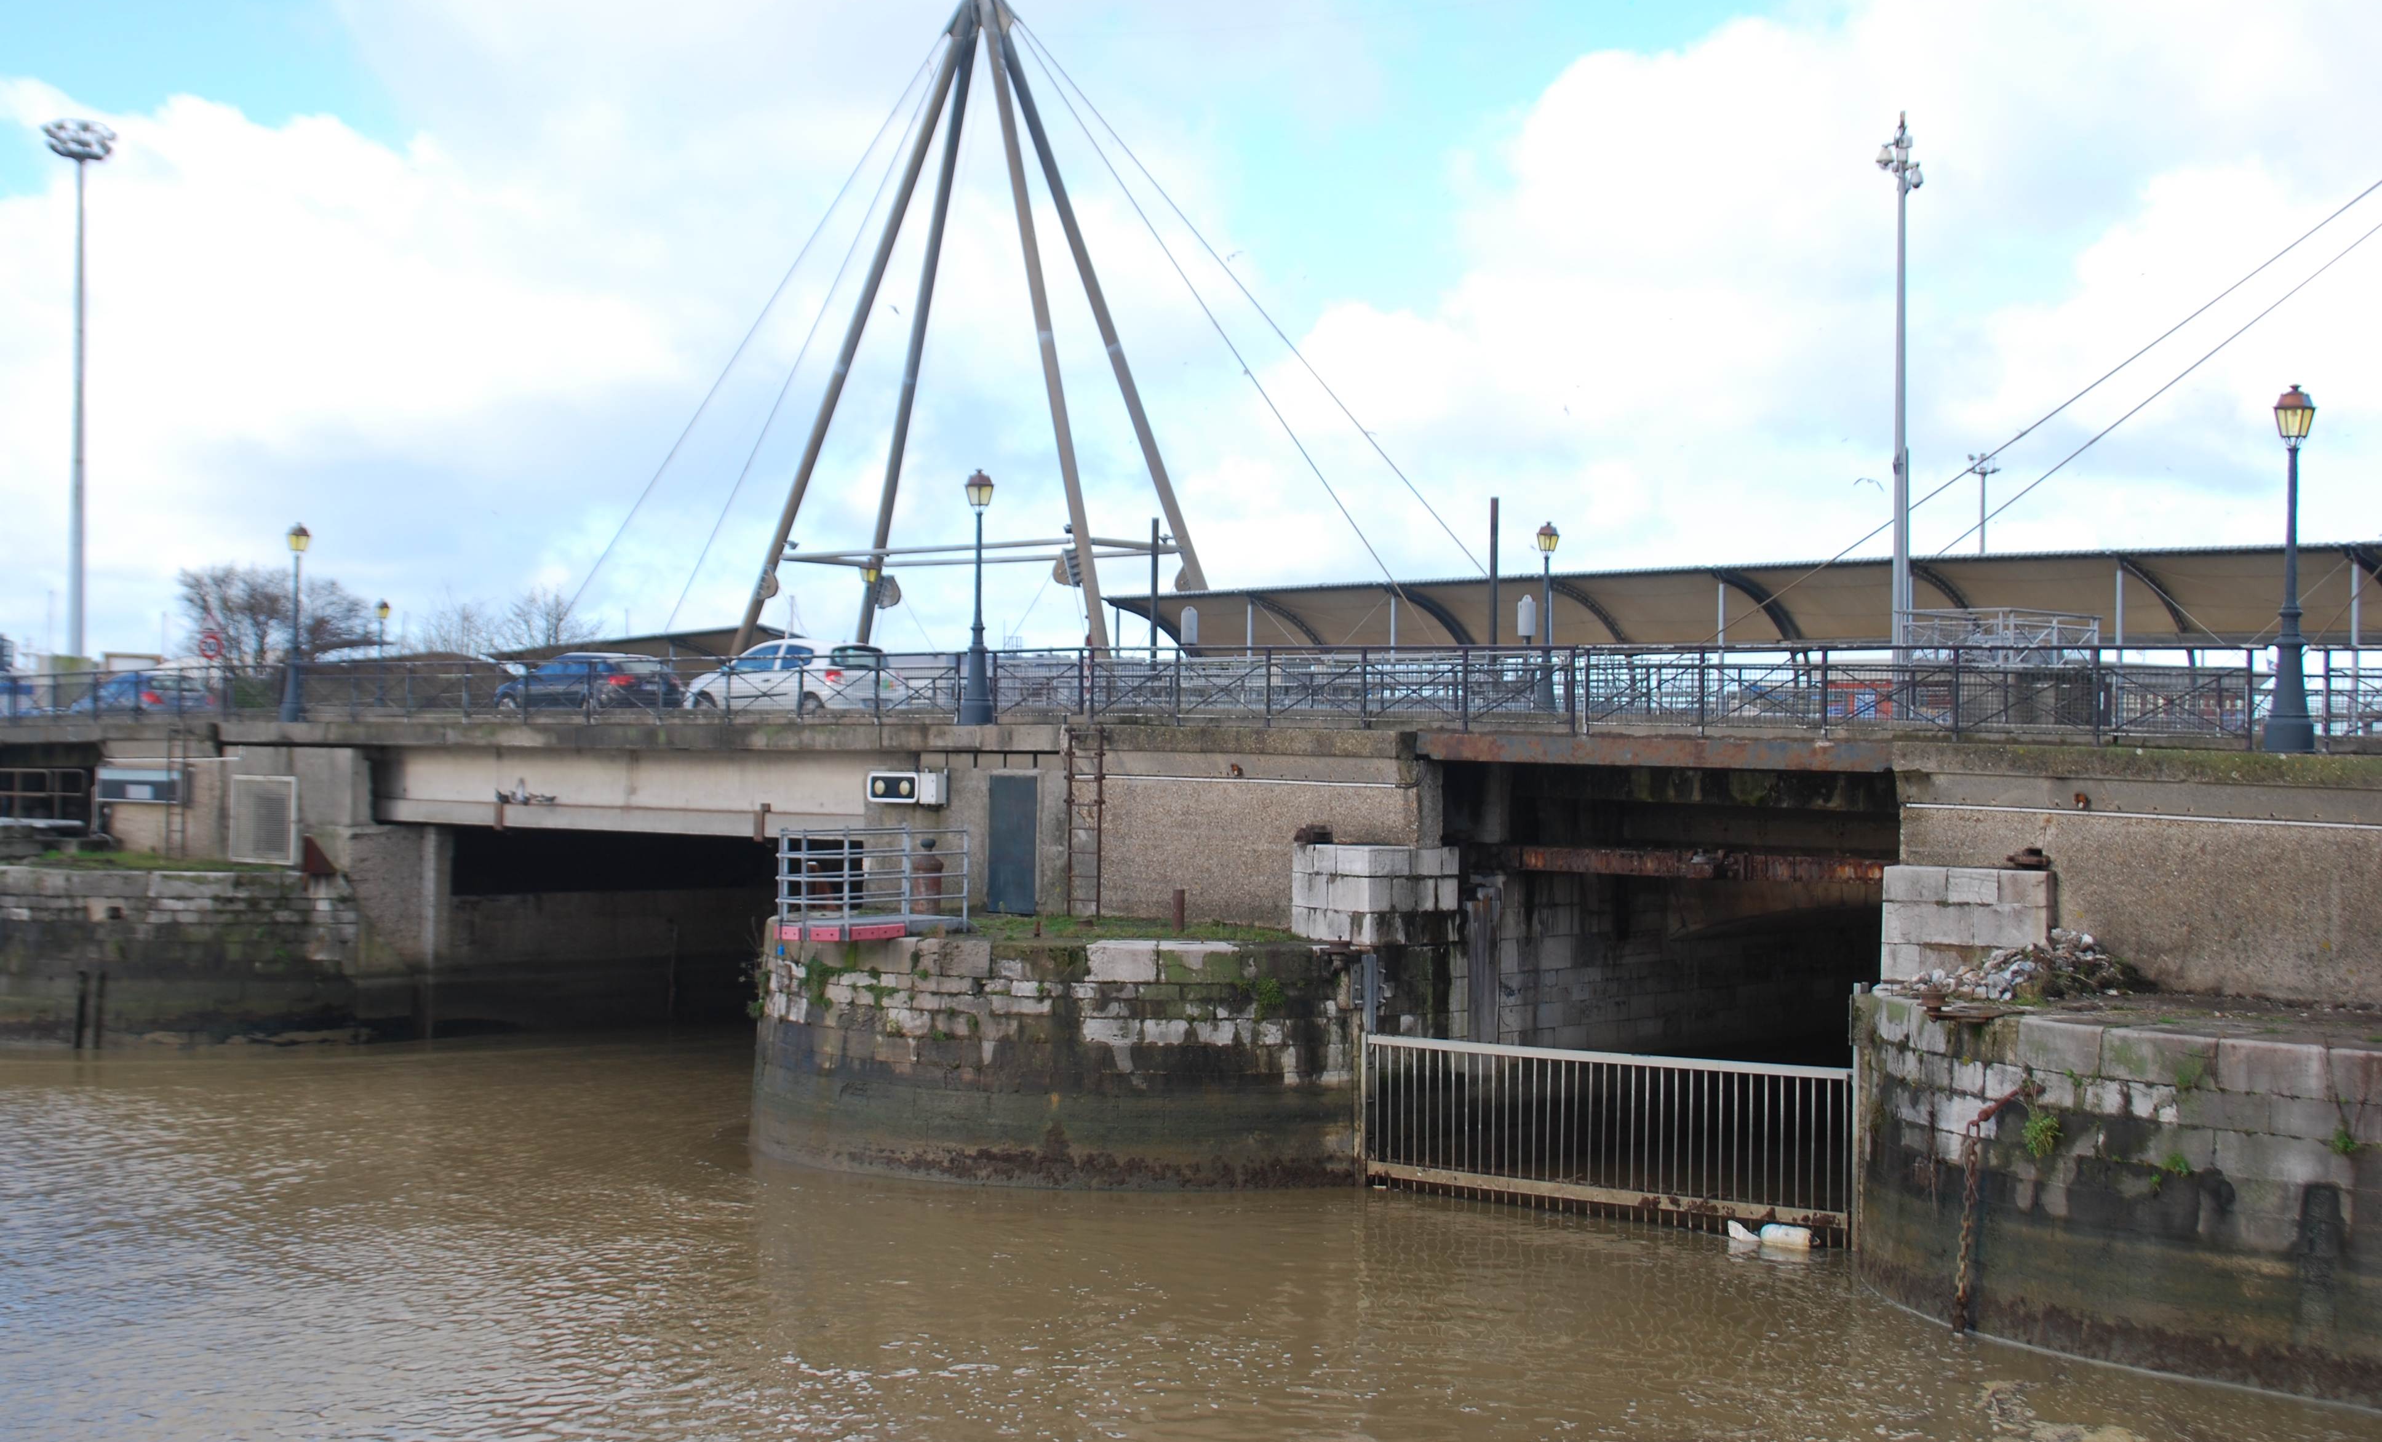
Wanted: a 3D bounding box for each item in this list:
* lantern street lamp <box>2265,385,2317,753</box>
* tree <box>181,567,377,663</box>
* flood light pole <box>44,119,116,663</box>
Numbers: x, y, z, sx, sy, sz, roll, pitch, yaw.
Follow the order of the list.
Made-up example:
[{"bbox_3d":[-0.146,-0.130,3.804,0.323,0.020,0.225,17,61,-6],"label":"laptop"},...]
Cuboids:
[{"bbox_3d":[10.663,-1.474,30.800,0.480,3.550,0.480,1,0,-45],"label":"lantern street lamp"},{"bbox_3d":[-30.235,-2.273,105.000,6.600,5.800,6.000,1,0,0],"label":"tree"},{"bbox_3d":[-47.210,-12.400,135.000,3.000,26.400,3.000,1,0,0],"label":"flood light pole"}]

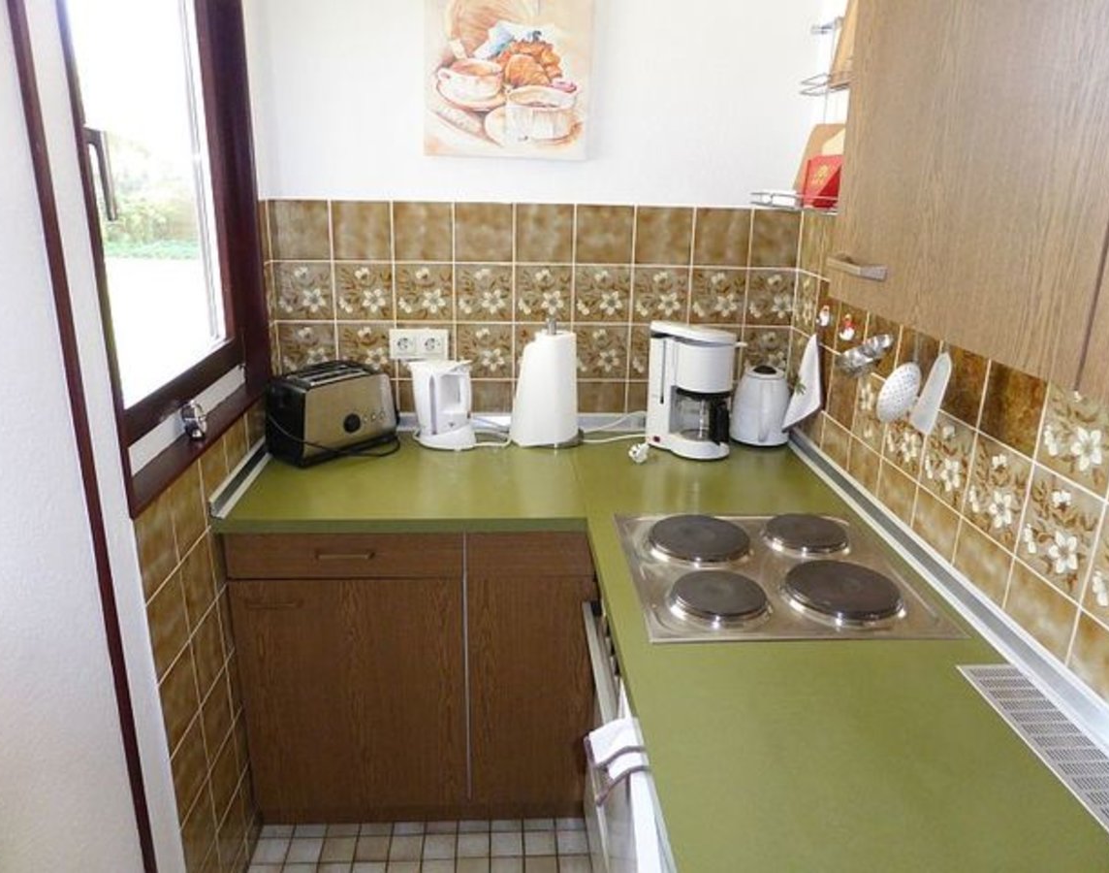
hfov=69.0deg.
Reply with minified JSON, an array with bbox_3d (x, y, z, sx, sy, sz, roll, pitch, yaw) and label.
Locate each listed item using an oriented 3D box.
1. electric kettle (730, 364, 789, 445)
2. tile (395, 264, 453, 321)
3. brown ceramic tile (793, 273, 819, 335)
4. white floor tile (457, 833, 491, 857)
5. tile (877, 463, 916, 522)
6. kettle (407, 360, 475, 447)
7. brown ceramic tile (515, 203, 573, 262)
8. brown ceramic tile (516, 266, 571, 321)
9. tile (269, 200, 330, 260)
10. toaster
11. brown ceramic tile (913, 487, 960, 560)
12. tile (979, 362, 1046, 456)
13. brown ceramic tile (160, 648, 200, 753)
[{"bbox_3d":[0.537,-0.086,2.084,0.157,0.195,0.190,4,18,7],"label":"electric kettle"},{"bbox_3d":[-0.331,-0.366,2.059,0.149,0.149,0.010,0,18,-3],"label":"tile"},{"bbox_3d":[0.640,-0.337,2.047,0.010,0.149,0.142,0,18,-3],"label":"brown ceramic tile"},{"bbox_3d":[-0.188,0.956,1.877,0.074,0.010,0.074,0,18,-4],"label":"white floor tile"},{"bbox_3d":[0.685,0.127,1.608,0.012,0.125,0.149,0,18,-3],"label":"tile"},{"bbox_3d":[-0.276,-0.086,2.016,0.200,0.200,0.155,13,21,32],"label":"kettle"},{"bbox_3d":[-0.025,-0.510,2.040,0.149,0.147,0.012,0,18,-3],"label":"brown ceramic tile"},{"bbox_3d":[-0.027,-0.365,2.077,0.149,0.149,0.010,0,18,-4],"label":"brown ceramic tile"},{"bbox_3d":[-0.628,-0.509,1.998,0.150,0.150,0.010,0,18,-4],"label":"tile"},{"bbox_3d":[-0.543,-0.074,1.977,0.160,0.191,0.297,13,21,32],"label":"toaster"},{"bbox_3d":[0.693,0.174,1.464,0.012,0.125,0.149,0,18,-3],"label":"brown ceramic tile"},{"bbox_3d":[0.693,-0.059,1.201,0.010,0.149,0.149,0,18,-4],"label":"tile"},{"bbox_3d":[-0.666,0.462,1.432,0.010,0.150,0.143,0,18,-4],"label":"brown ceramic tile"}]

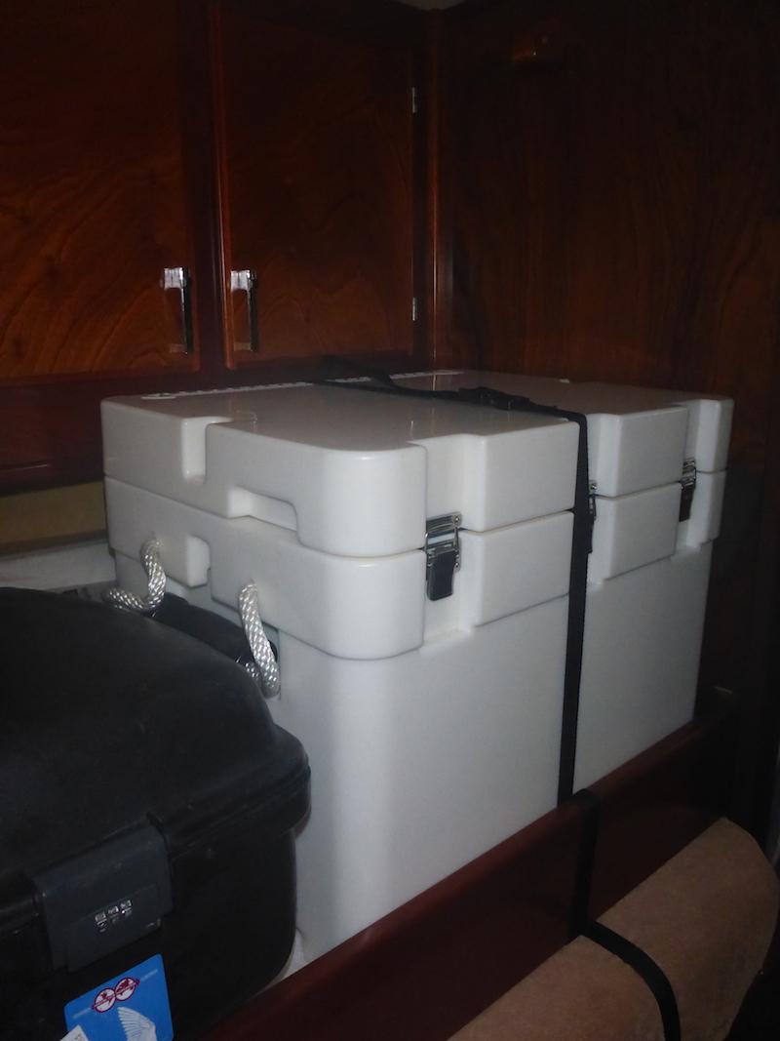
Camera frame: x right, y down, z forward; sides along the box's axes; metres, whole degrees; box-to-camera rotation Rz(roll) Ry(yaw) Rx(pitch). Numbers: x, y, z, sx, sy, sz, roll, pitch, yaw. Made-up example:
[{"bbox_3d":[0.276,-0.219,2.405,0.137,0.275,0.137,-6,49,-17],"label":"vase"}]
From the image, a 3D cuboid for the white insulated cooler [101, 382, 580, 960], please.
[{"bbox_3d":[-0.088,0.128,1.059,0.315,0.536,0.549,-13,19,-40],"label":"white insulated cooler"}]

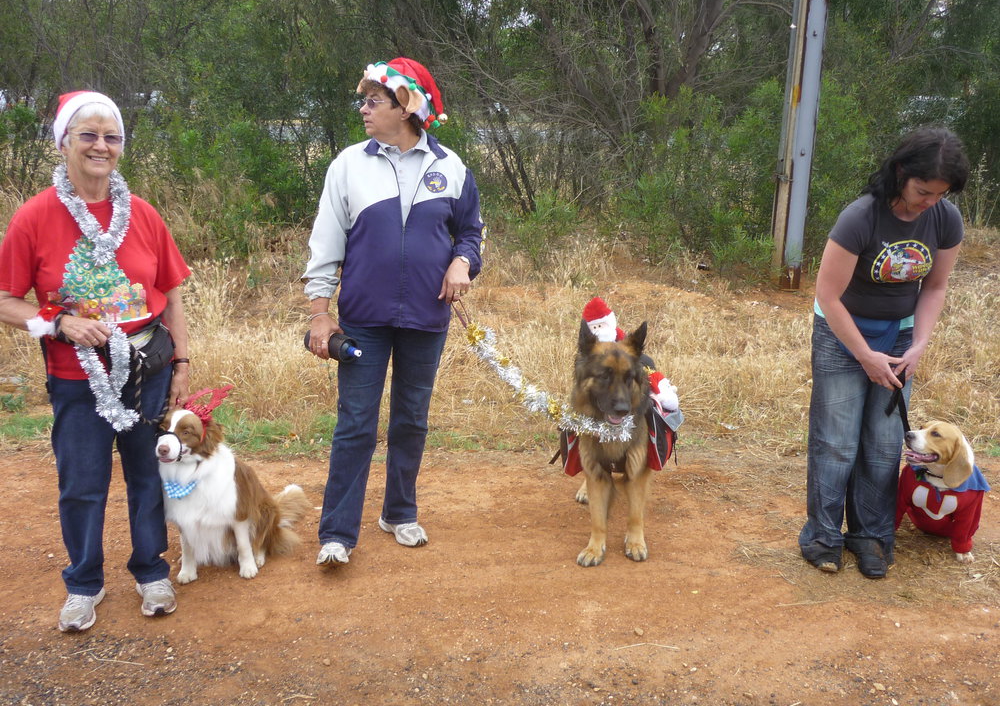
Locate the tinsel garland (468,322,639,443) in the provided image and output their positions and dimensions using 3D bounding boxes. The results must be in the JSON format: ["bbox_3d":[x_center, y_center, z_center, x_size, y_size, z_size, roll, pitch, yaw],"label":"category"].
[{"bbox_3d":[0.155,0.097,3.136,0.560,0.330,0.260,1,14,0],"label":"tinsel garland"}]

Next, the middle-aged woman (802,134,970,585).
[{"bbox_3d":[1.235,0.015,3.111,0.500,1.470,0.440,3,14,7],"label":"middle-aged woman"}]

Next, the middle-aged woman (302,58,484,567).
[{"bbox_3d":[-0.348,-0.116,3.147,0.600,1.650,0.420,0,14,-3],"label":"middle-aged woman"}]

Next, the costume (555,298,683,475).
[{"bbox_3d":[0.423,0.112,3.427,0.460,0.600,0.420,2,14,6],"label":"costume"}]

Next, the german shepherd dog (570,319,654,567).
[{"bbox_3d":[0.406,0.223,3.475,0.320,0.860,0.980,2,14,4],"label":"german shepherd dog"}]

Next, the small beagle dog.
[{"bbox_3d":[1.577,0.444,3.401,0.270,0.510,0.440,11,17,34],"label":"small beagle dog"}]

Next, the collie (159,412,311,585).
[{"bbox_3d":[-0.838,0.418,3.200,0.320,0.570,0.570,6,15,21],"label":"collie"}]

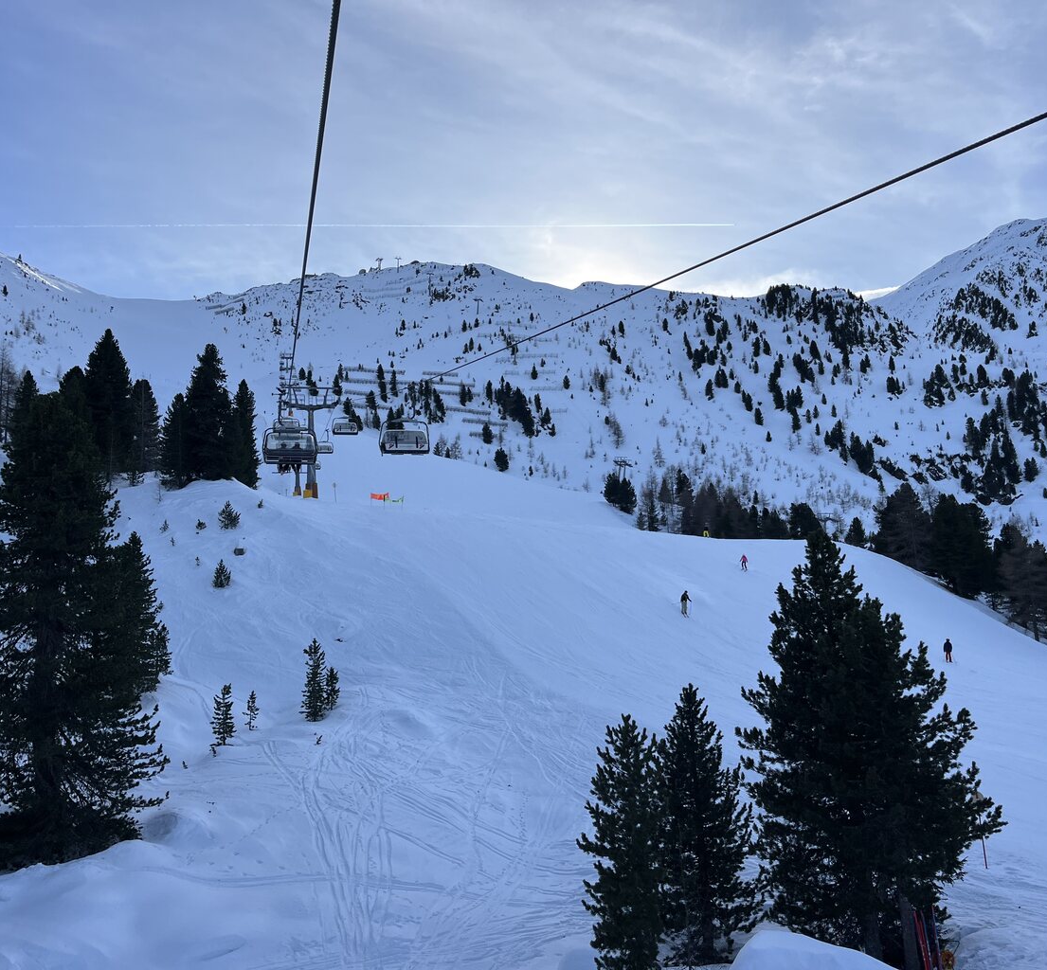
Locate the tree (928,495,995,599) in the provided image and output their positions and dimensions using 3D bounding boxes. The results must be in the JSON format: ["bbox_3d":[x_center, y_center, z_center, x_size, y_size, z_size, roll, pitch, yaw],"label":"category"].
[{"bbox_3d":[45.350,6.509,100.702,6.398,10.899,6.078,-5,-8,24],"label":"tree"}]

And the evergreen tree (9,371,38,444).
[{"bbox_3d":[-40.588,-6.048,79.415,2.809,6.809,2.724,-2,-7,0],"label":"evergreen tree"}]

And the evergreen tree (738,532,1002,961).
[{"bbox_3d":[7.242,5.407,20.272,5.202,8.876,4.682,-4,-8,19],"label":"evergreen tree"}]

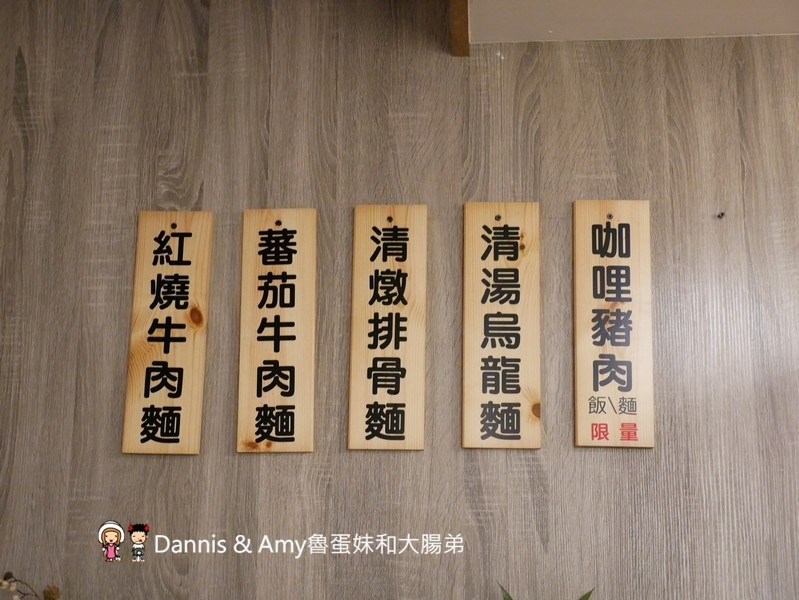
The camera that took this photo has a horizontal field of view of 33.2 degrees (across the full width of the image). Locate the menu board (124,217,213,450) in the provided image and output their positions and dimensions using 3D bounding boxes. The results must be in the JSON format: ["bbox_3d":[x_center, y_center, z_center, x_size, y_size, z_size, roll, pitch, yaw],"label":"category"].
[{"bbox_3d":[-0.291,0.040,1.699,0.094,0.311,0.016,1,-12,3],"label":"menu board"}]

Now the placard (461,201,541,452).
[{"bbox_3d":[0.129,0.030,1.677,0.094,0.311,0.016,0,-12,3],"label":"placard"}]

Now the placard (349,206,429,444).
[{"bbox_3d":[-0.013,0.033,1.685,0.094,0.311,0.016,0,-12,3],"label":"placard"}]

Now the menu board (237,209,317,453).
[{"bbox_3d":[-0.152,0.038,1.692,0.094,0.311,0.016,-1,-12,3],"label":"menu board"}]

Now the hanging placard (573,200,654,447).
[{"bbox_3d":[0.267,0.028,1.670,0.094,0.311,0.016,0,-12,3],"label":"hanging placard"}]

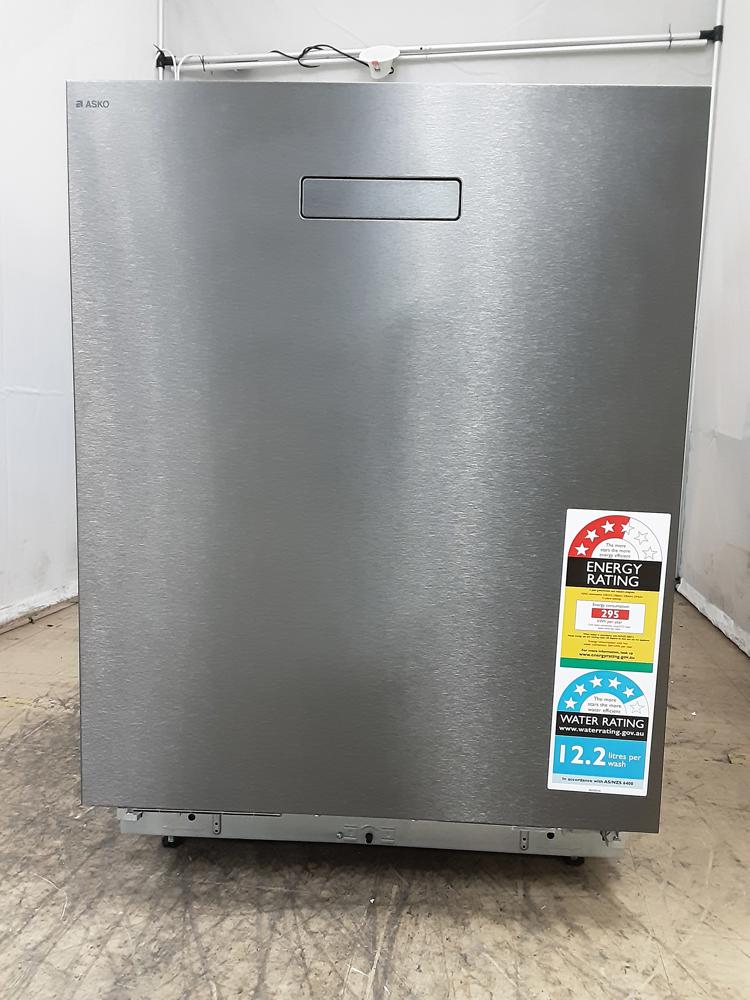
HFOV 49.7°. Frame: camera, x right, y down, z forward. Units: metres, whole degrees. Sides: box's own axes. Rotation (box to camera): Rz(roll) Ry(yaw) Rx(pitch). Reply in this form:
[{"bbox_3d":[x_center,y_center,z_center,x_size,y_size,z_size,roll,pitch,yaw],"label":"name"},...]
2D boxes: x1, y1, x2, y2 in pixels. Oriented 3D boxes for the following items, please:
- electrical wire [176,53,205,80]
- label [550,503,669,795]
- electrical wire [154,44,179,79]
[{"bbox_3d":[-0.561,-1.315,2.460,0.087,0.090,0.030,3,7,10],"label":"electrical wire"},{"bbox_3d":[0.231,0.154,0.800,0.100,0.288,0.004,3,7,2],"label":"label"},{"bbox_3d":[-0.642,-1.348,2.490,0.075,0.110,0.040,3,7,10],"label":"electrical wire"}]

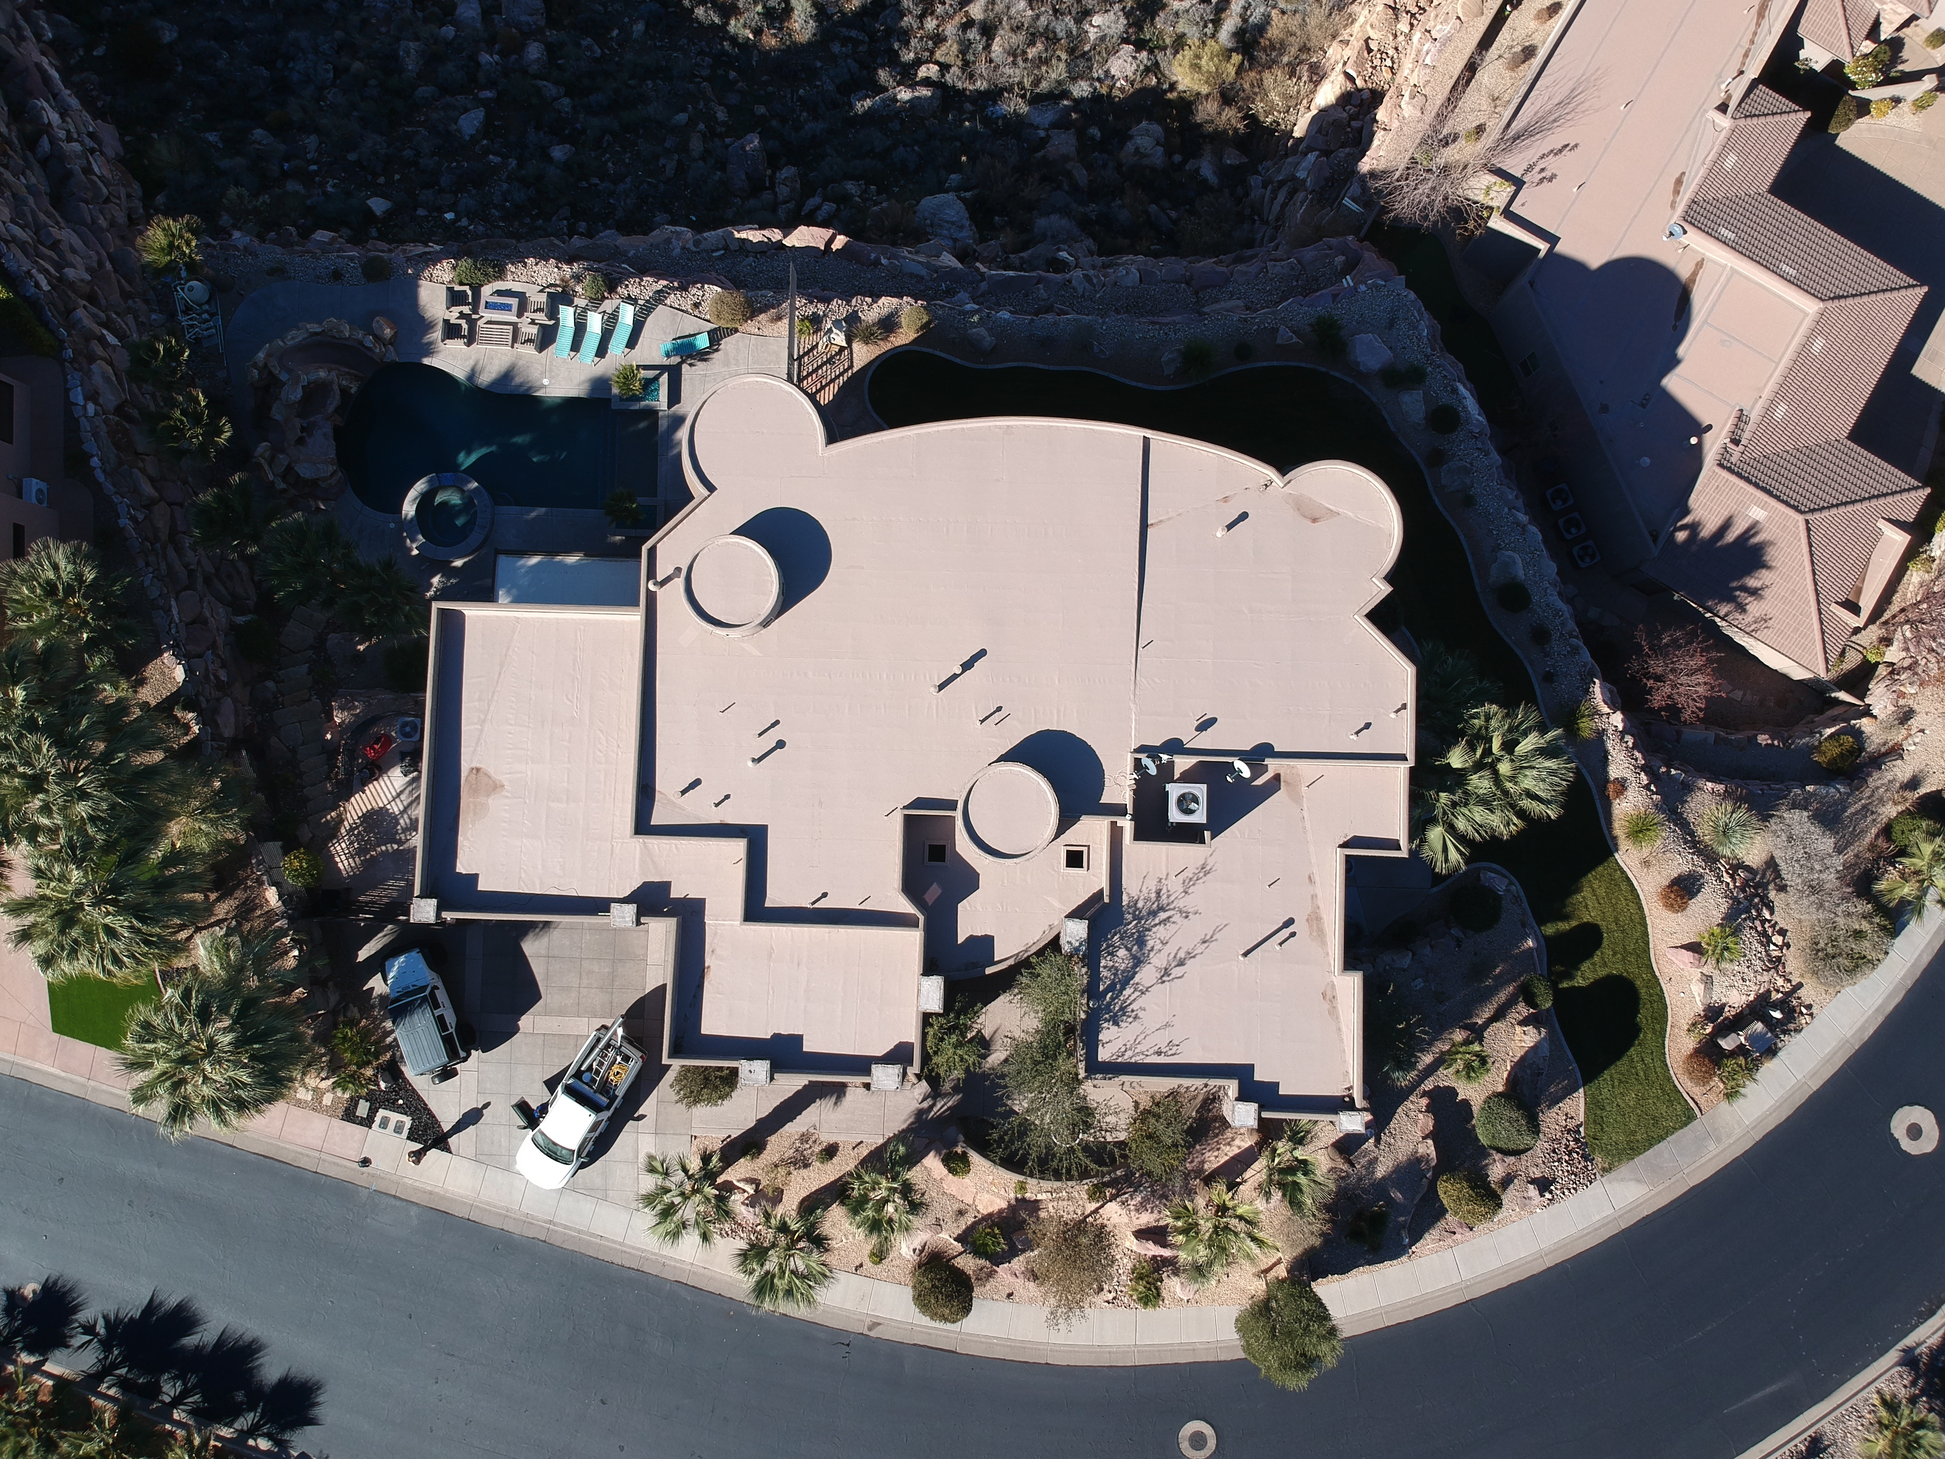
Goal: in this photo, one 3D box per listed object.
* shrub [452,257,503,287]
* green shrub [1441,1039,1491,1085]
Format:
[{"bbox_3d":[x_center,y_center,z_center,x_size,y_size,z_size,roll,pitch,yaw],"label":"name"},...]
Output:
[{"bbox_3d":[-18.710,-17.310,52.830,1.860,1.100,1.060,0,86,0],"label":"shrub"},{"bbox_3d":[17.513,11.747,49.813,1.600,1.200,1.500,0,86,0],"label":"green shrub"}]

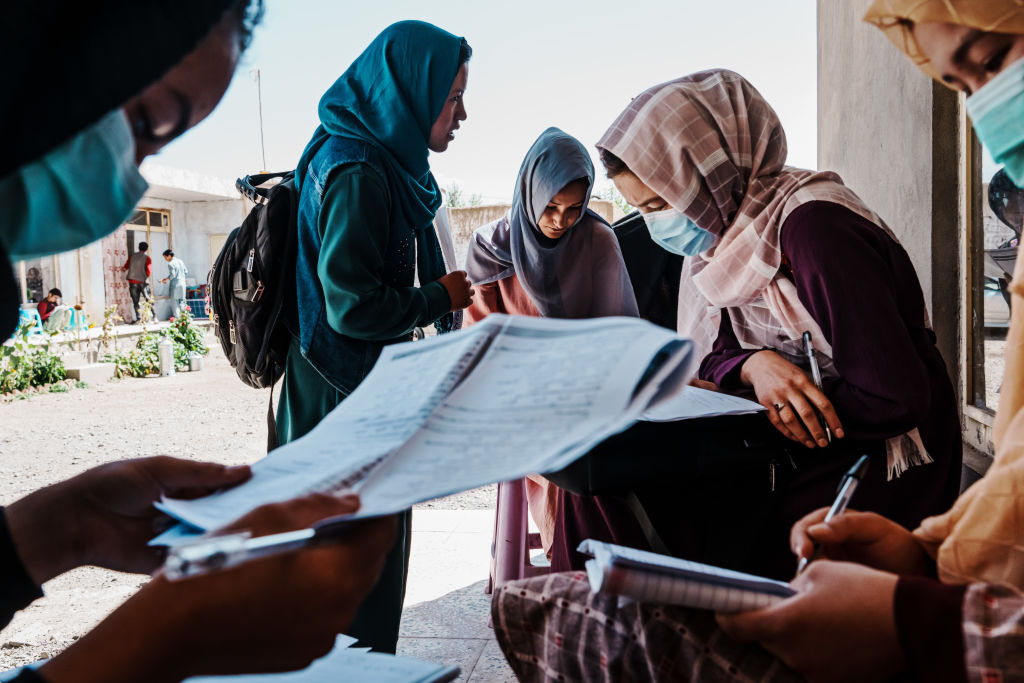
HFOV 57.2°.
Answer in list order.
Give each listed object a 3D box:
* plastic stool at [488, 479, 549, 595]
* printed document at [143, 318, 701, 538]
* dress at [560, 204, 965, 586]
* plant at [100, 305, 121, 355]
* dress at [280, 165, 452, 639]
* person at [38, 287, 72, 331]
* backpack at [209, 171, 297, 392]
[{"bbox_3d":[0.090,0.560,2.742,0.350,0.450,0.350,-2,3,0],"label":"plastic stool"},{"bbox_3d":[-0.073,0.066,0.780,0.370,0.090,0.265,-13,26,41],"label":"printed document"},{"bbox_3d":[0.345,0.232,1.355,0.560,0.850,0.440,-3,4,-16],"label":"dress"},{"bbox_3d":[-5.560,-0.166,13.000,0.280,0.680,0.280,-2,3,0],"label":"plant"},{"bbox_3d":[-0.288,0.170,2.033,0.330,1.100,0.450,-2,3,-8],"label":"dress"},{"bbox_3d":[-7.441,-0.522,15.300,0.500,0.720,0.420,0,4,24],"label":"person"},{"bbox_3d":[-0.536,-0.126,1.970,0.180,0.440,0.300,-2,3,-8],"label":"backpack"}]

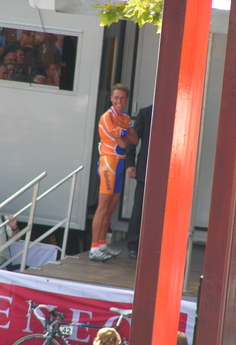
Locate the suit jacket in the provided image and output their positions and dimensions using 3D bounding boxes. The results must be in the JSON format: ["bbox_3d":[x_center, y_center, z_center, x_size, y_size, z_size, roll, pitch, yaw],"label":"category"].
[{"bbox_3d":[0.392,-0.305,51.400,0.560,0.800,0.300,4,8,-12],"label":"suit jacket"}]

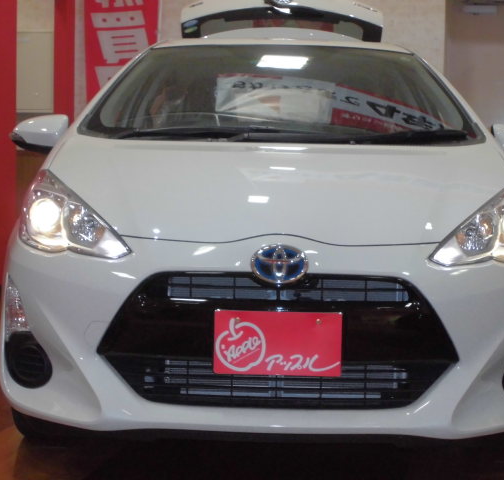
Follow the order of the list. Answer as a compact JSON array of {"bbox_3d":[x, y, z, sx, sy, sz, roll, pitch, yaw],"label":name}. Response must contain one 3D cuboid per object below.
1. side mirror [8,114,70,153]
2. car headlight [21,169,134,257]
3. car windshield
[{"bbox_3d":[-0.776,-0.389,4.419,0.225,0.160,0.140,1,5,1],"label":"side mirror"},{"bbox_3d":[-0.497,-0.084,3.405,0.390,0.240,0.540,1,5,1],"label":"car headlight"},{"bbox_3d":[0.115,-0.551,4.379,1.450,0.405,0.750,1,5,1],"label":"car windshield"}]

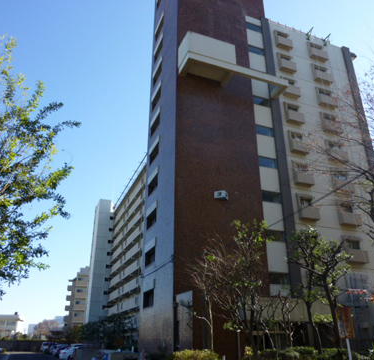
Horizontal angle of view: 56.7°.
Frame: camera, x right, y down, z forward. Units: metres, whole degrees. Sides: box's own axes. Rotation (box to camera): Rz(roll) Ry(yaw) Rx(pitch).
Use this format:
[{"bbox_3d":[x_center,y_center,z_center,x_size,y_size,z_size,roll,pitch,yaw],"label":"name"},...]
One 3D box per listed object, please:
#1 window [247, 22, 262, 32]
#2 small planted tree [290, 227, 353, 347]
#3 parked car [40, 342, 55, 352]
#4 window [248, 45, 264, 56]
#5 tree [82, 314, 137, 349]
[{"bbox_3d":[6.319,-14.185,32.379,1.540,0.660,0.150,9,-26,-20],"label":"window"},{"bbox_3d":[5.020,4.375,12.941,2.400,5.400,2.200,-8,-25,18],"label":"small planted tree"},{"bbox_3d":[-20.624,26.363,54.587,4.400,1.600,1.700,15,-28,-31],"label":"parked car"},{"bbox_3d":[6.293,-11.664,31.252,1.580,0.760,0.150,9,-26,-20],"label":"window"},{"bbox_3d":[-9.030,17.811,40.327,5.000,4.050,6.000,9,-26,-20],"label":"tree"}]

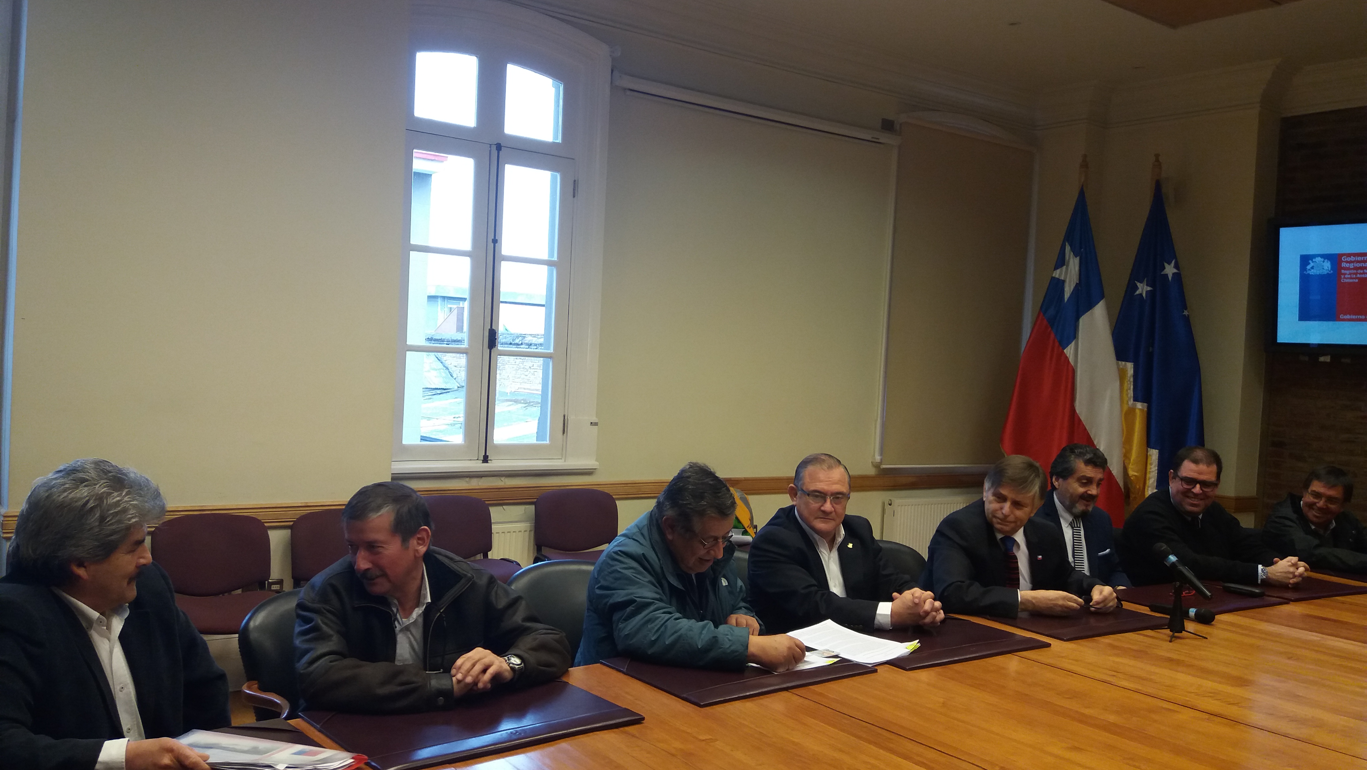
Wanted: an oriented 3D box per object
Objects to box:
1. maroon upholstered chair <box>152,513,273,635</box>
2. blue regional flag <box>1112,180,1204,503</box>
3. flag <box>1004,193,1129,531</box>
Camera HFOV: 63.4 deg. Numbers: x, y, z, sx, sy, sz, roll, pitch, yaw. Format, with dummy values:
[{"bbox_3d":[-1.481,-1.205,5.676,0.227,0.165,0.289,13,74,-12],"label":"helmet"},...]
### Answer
[{"bbox_3d":[-1.763,0.919,4.227,0.530,0.810,0.560,2,2,-35],"label":"maroon upholstered chair"},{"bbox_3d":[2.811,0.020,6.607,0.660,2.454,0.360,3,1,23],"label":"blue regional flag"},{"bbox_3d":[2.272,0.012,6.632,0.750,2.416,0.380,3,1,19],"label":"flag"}]

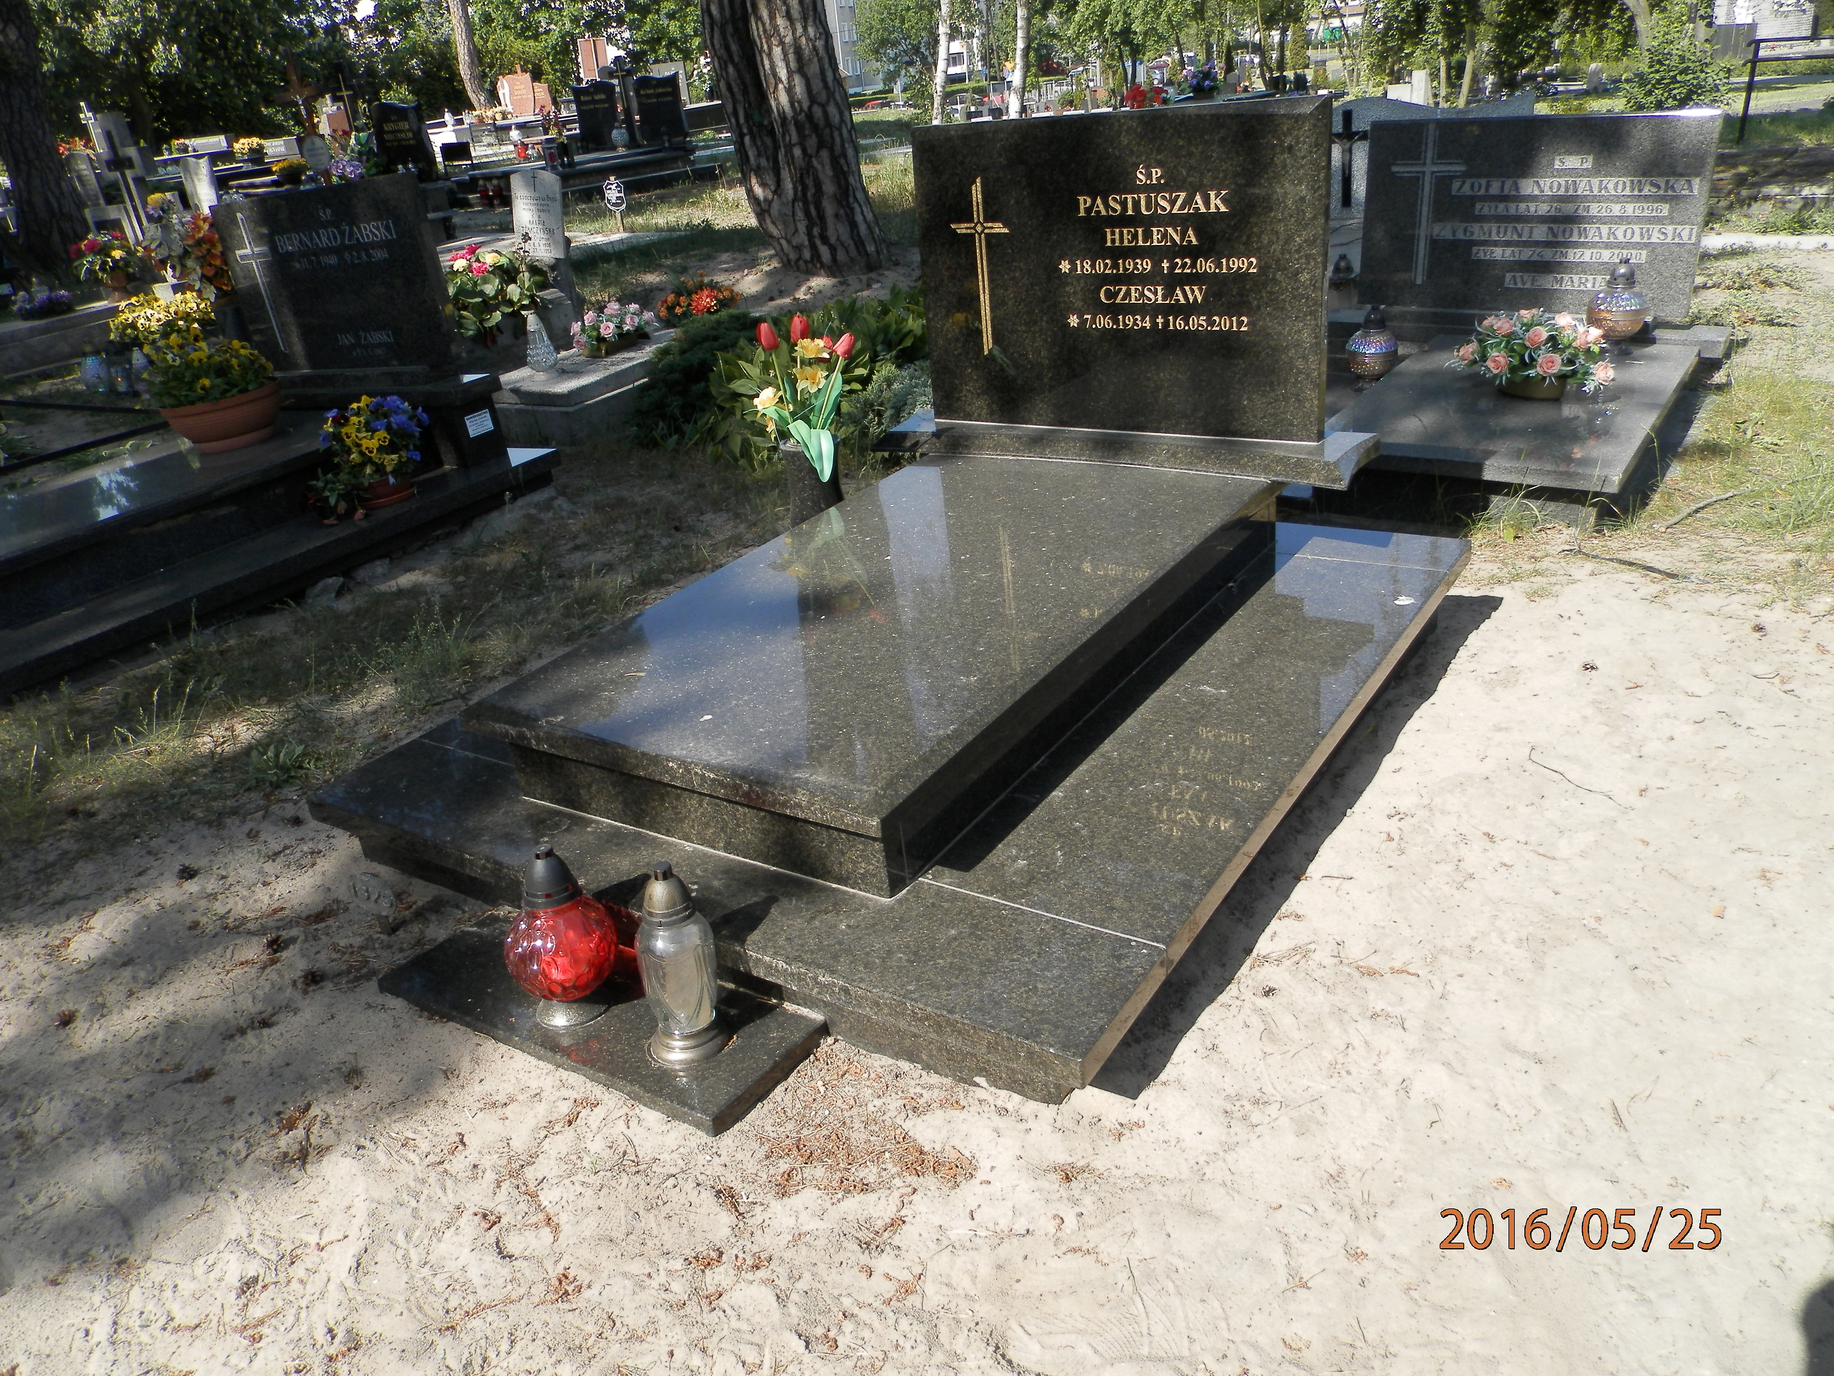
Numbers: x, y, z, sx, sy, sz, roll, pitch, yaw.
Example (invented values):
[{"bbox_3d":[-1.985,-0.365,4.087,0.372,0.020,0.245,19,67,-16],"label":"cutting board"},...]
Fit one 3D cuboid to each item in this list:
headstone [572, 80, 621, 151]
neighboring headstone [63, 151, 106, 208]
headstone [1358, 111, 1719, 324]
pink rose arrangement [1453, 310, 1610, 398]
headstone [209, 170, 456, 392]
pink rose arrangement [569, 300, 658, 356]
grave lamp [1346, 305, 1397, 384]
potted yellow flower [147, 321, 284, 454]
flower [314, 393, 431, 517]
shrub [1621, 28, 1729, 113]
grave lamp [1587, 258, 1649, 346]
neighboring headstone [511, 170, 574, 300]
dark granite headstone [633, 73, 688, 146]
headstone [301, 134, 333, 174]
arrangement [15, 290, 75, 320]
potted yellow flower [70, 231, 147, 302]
[{"bbox_3d":[-3.659,-6.526,15.100,0.620,0.720,0.100,3,26,19],"label":"headstone"},{"bbox_3d":[-9.734,-5.961,15.500,0.420,0.620,0.110,3,26,19],"label":"neighboring headstone"},{"bbox_3d":[2.064,-1.587,4.500,1.060,0.630,0.100,13,32,33],"label":"headstone"},{"bbox_3d":[1.997,-1.102,4.272,0.430,0.240,0.290,14,31,36],"label":"pink rose arrangement"},{"bbox_3d":[-2.078,-1.471,4.747,0.800,0.640,0.090,4,26,20],"label":"headstone"},{"bbox_3d":[-1.476,-1.758,6.417,0.250,0.230,0.420,4,26,20],"label":"pink rose arrangement"},{"bbox_3d":[1.695,-1.280,4.950,0.190,0.300,0.190,11,30,32],"label":"grave lamp"},{"bbox_3d":[-2.462,-1.049,4.650,0.420,0.410,0.420,11,30,32],"label":"potted yellow flower"},{"bbox_3d":[-1.758,-0.755,4.270,0.320,0.330,0.300,4,26,20],"label":"flower"},{"bbox_3d":[8.118,-6.613,14.200,1.100,0.900,1.000,11,30,32],"label":"shrub"},{"bbox_3d":[2.447,-1.335,4.583,0.200,0.320,0.200,14,31,36],"label":"grave lamp"},{"bbox_3d":[-2.122,-2.564,7.500,0.380,0.700,0.120,9,26,19],"label":"neighboring headstone"},{"bbox_3d":[-2.877,-6.512,14.900,0.620,0.740,0.100,3,26,19],"label":"dark granite headstone"},{"bbox_3d":[-4.669,-4.145,10.300,0.290,0.310,0.050,1,26,14],"label":"headstone"},{"bbox_3d":[-5.069,-2.224,7.700,0.260,0.170,0.300,11,30,32],"label":"arrangement"},{"bbox_3d":[-4.885,-2.549,8.000,0.400,0.400,0.380,11,30,32],"label":"potted yellow flower"}]

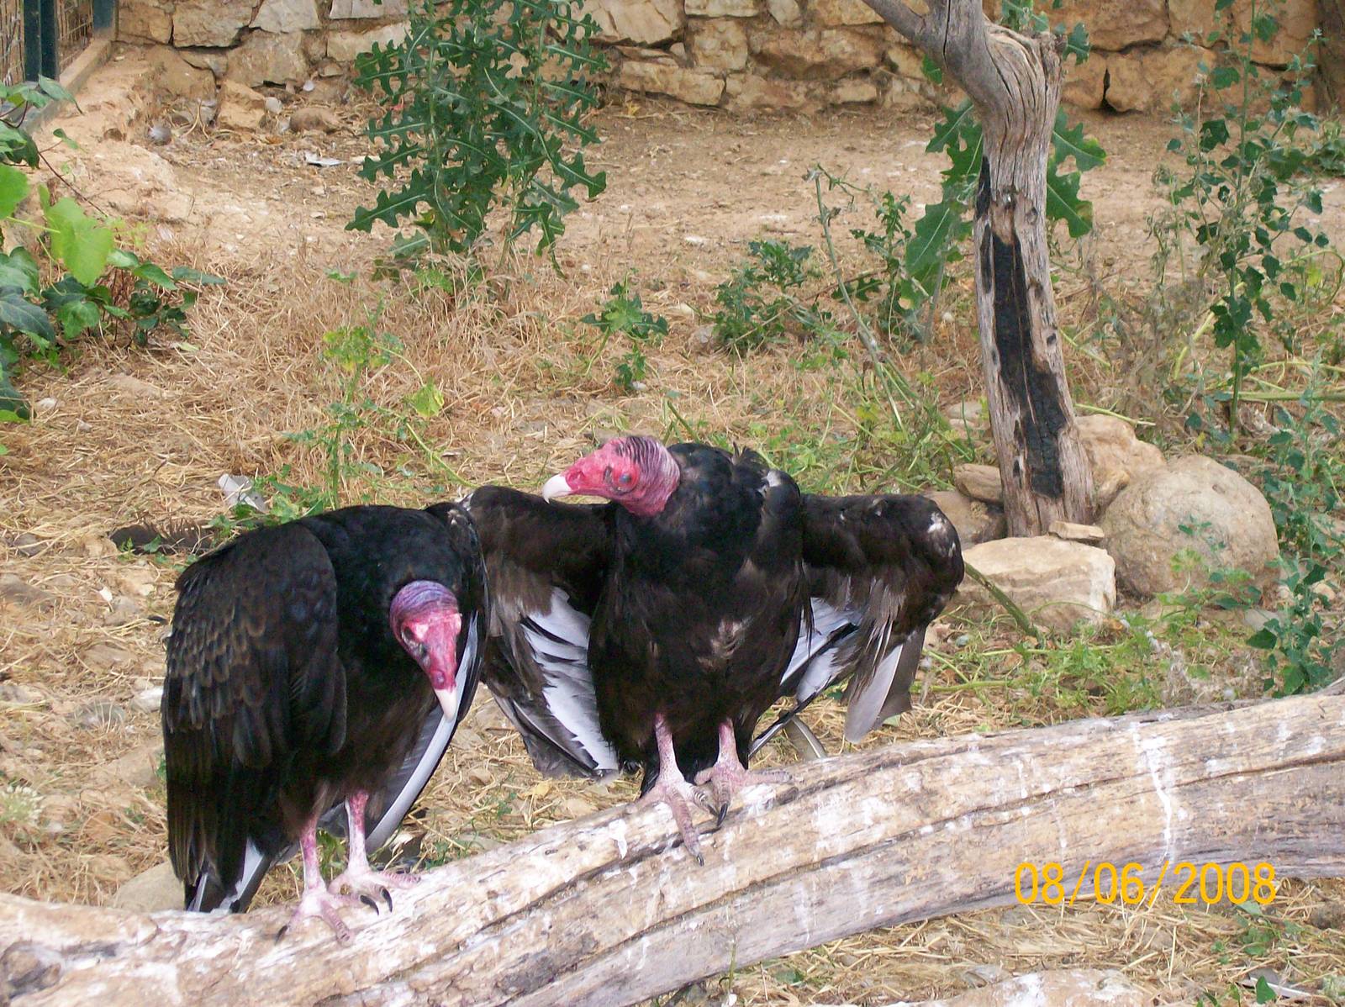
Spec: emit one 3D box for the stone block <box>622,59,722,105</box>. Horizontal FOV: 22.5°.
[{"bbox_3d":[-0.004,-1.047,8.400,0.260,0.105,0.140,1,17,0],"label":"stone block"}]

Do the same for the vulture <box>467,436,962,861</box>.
[{"bbox_3d":[0.043,0.108,3.477,0.510,0.440,0.360,0,17,-3],"label":"vulture"}]

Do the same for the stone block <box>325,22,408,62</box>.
[{"bbox_3d":[-0.763,-1.162,8.500,0.215,0.095,0.130,1,17,0],"label":"stone block"}]

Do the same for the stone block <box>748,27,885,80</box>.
[{"bbox_3d":[0.353,-1.113,8.237,0.330,0.130,0.200,1,17,0],"label":"stone block"}]

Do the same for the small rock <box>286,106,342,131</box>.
[{"bbox_3d":[-0.826,-0.906,7.827,0.130,0.075,0.120,1,17,0],"label":"small rock"}]

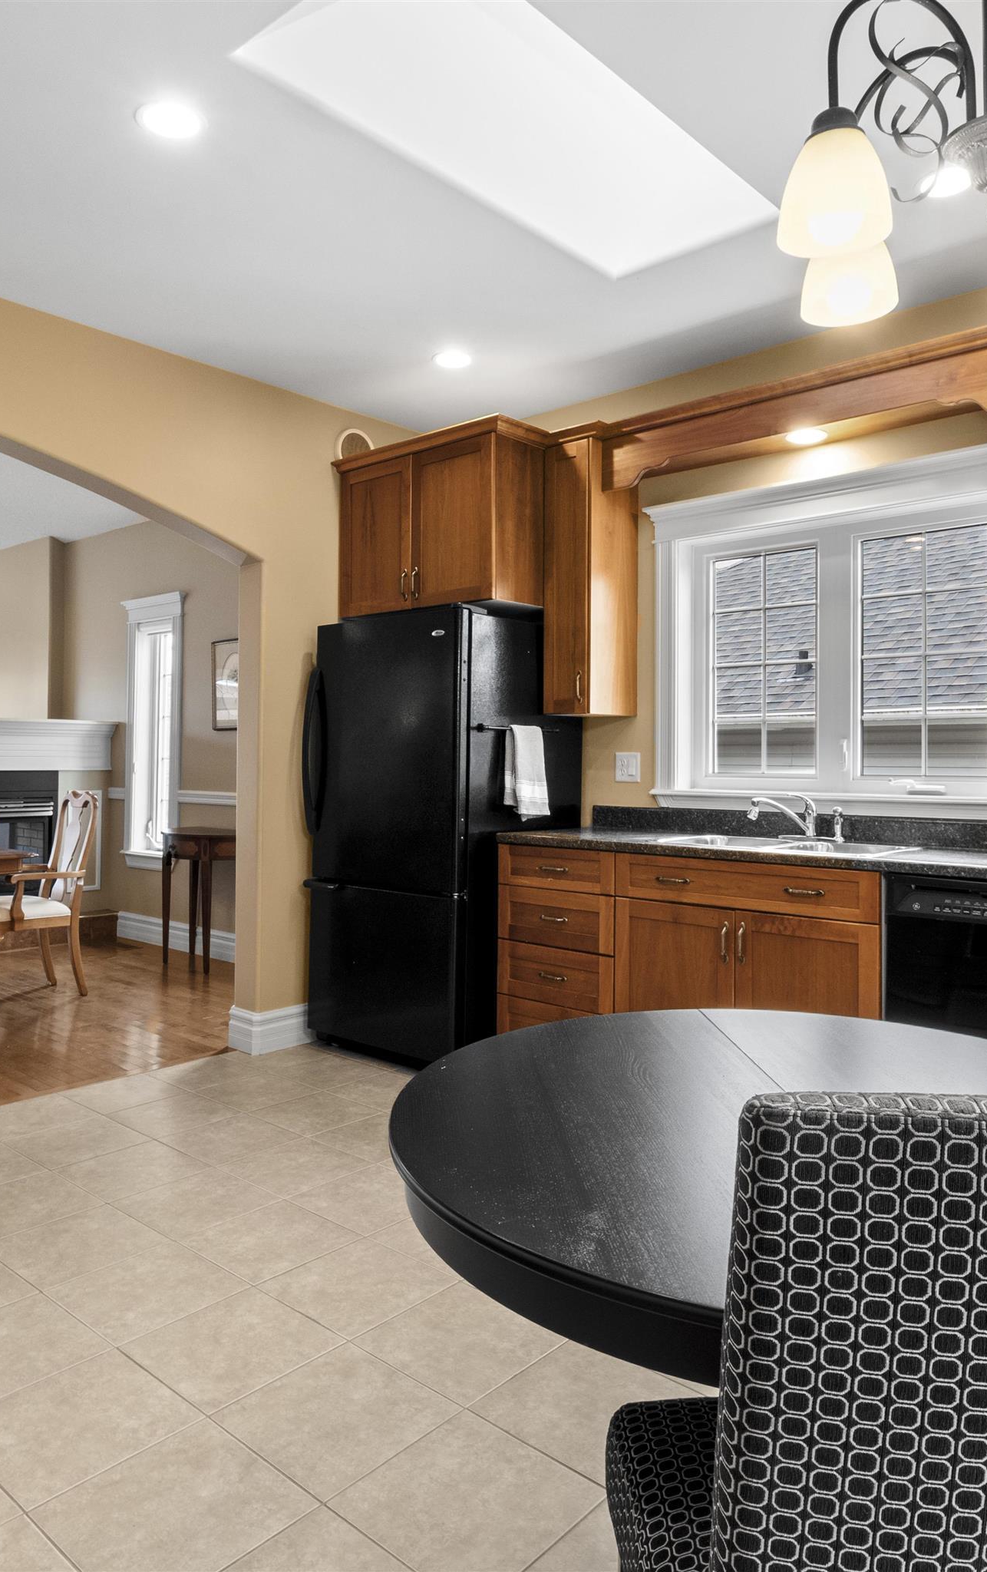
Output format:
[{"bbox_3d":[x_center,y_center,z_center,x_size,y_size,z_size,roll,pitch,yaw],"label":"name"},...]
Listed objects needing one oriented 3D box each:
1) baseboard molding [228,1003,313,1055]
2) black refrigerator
[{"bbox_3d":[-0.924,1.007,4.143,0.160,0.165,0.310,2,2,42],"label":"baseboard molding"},{"bbox_3d":[-0.204,0.206,4.164,0.830,1.765,0.800,2,2,41],"label":"black refrigerator"}]

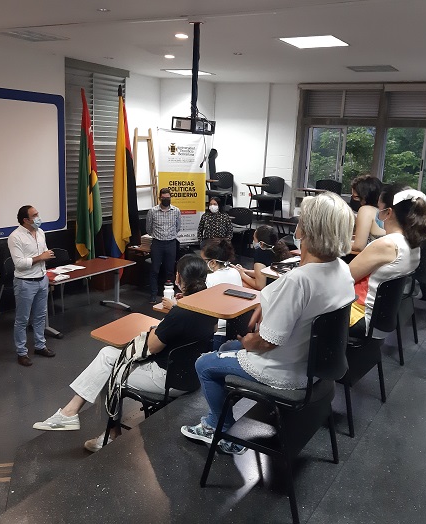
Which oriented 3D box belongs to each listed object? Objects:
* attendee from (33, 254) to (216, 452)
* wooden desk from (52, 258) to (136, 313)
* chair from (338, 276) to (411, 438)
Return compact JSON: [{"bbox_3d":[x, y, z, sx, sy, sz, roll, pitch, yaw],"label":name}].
[{"bbox_3d":[-0.567,0.546,3.499,1.180,1.310,0.550,10,14,30],"label":"attendee"},{"bbox_3d":[-1.829,0.455,7.670,0.590,0.710,1.660,10,14,30],"label":"wooden desk"},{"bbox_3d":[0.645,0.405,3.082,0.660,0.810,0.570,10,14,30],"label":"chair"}]

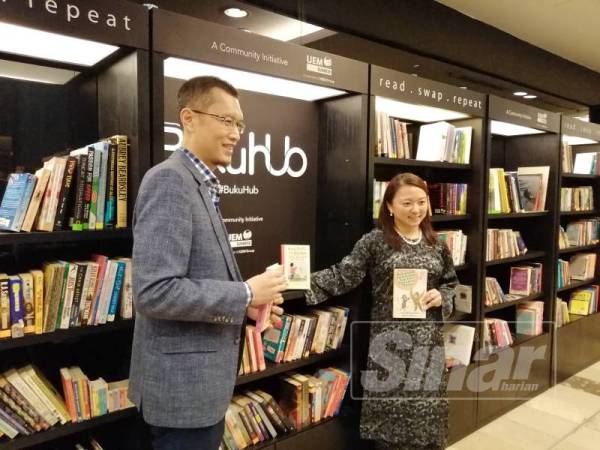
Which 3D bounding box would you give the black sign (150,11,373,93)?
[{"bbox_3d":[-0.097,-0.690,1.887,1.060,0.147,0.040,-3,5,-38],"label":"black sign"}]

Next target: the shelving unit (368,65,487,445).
[{"bbox_3d":[0.615,0.264,2.665,1.040,2.105,0.400,-3,5,-38],"label":"shelving unit"}]

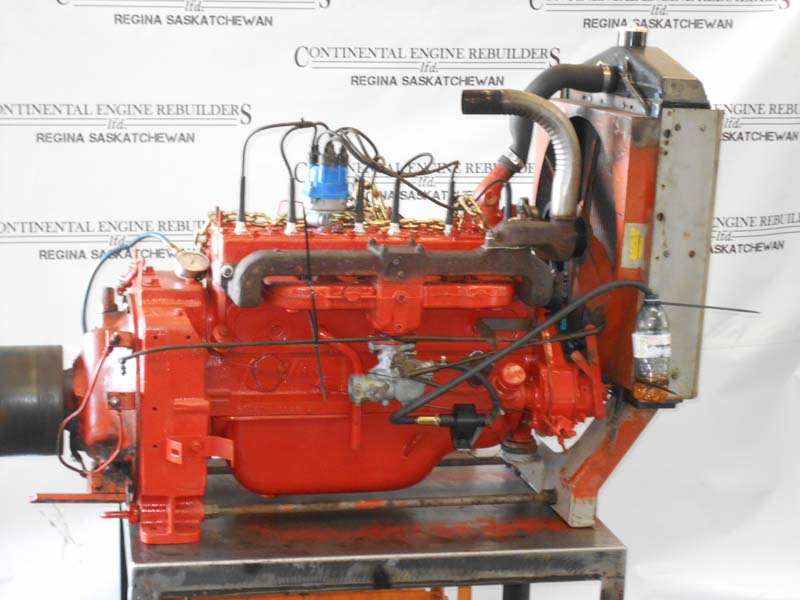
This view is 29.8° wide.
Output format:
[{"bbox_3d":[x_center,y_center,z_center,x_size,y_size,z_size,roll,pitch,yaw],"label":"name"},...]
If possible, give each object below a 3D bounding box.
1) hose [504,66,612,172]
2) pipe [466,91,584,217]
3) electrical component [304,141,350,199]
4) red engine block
[{"bbox_3d":[0.308,-0.354,2.922,0.208,0.203,0.058,0,11,-11],"label":"hose"},{"bbox_3d":[0.221,-0.265,2.744,0.212,0.234,0.048,2,11,1],"label":"pipe"},{"bbox_3d":[-0.140,-0.248,2.863,0.080,0.108,0.080,0,11,-11],"label":"electrical component"},{"bbox_3d":[-0.137,0.122,2.926,0.965,0.545,0.470,0,11,-11],"label":"red engine block"}]

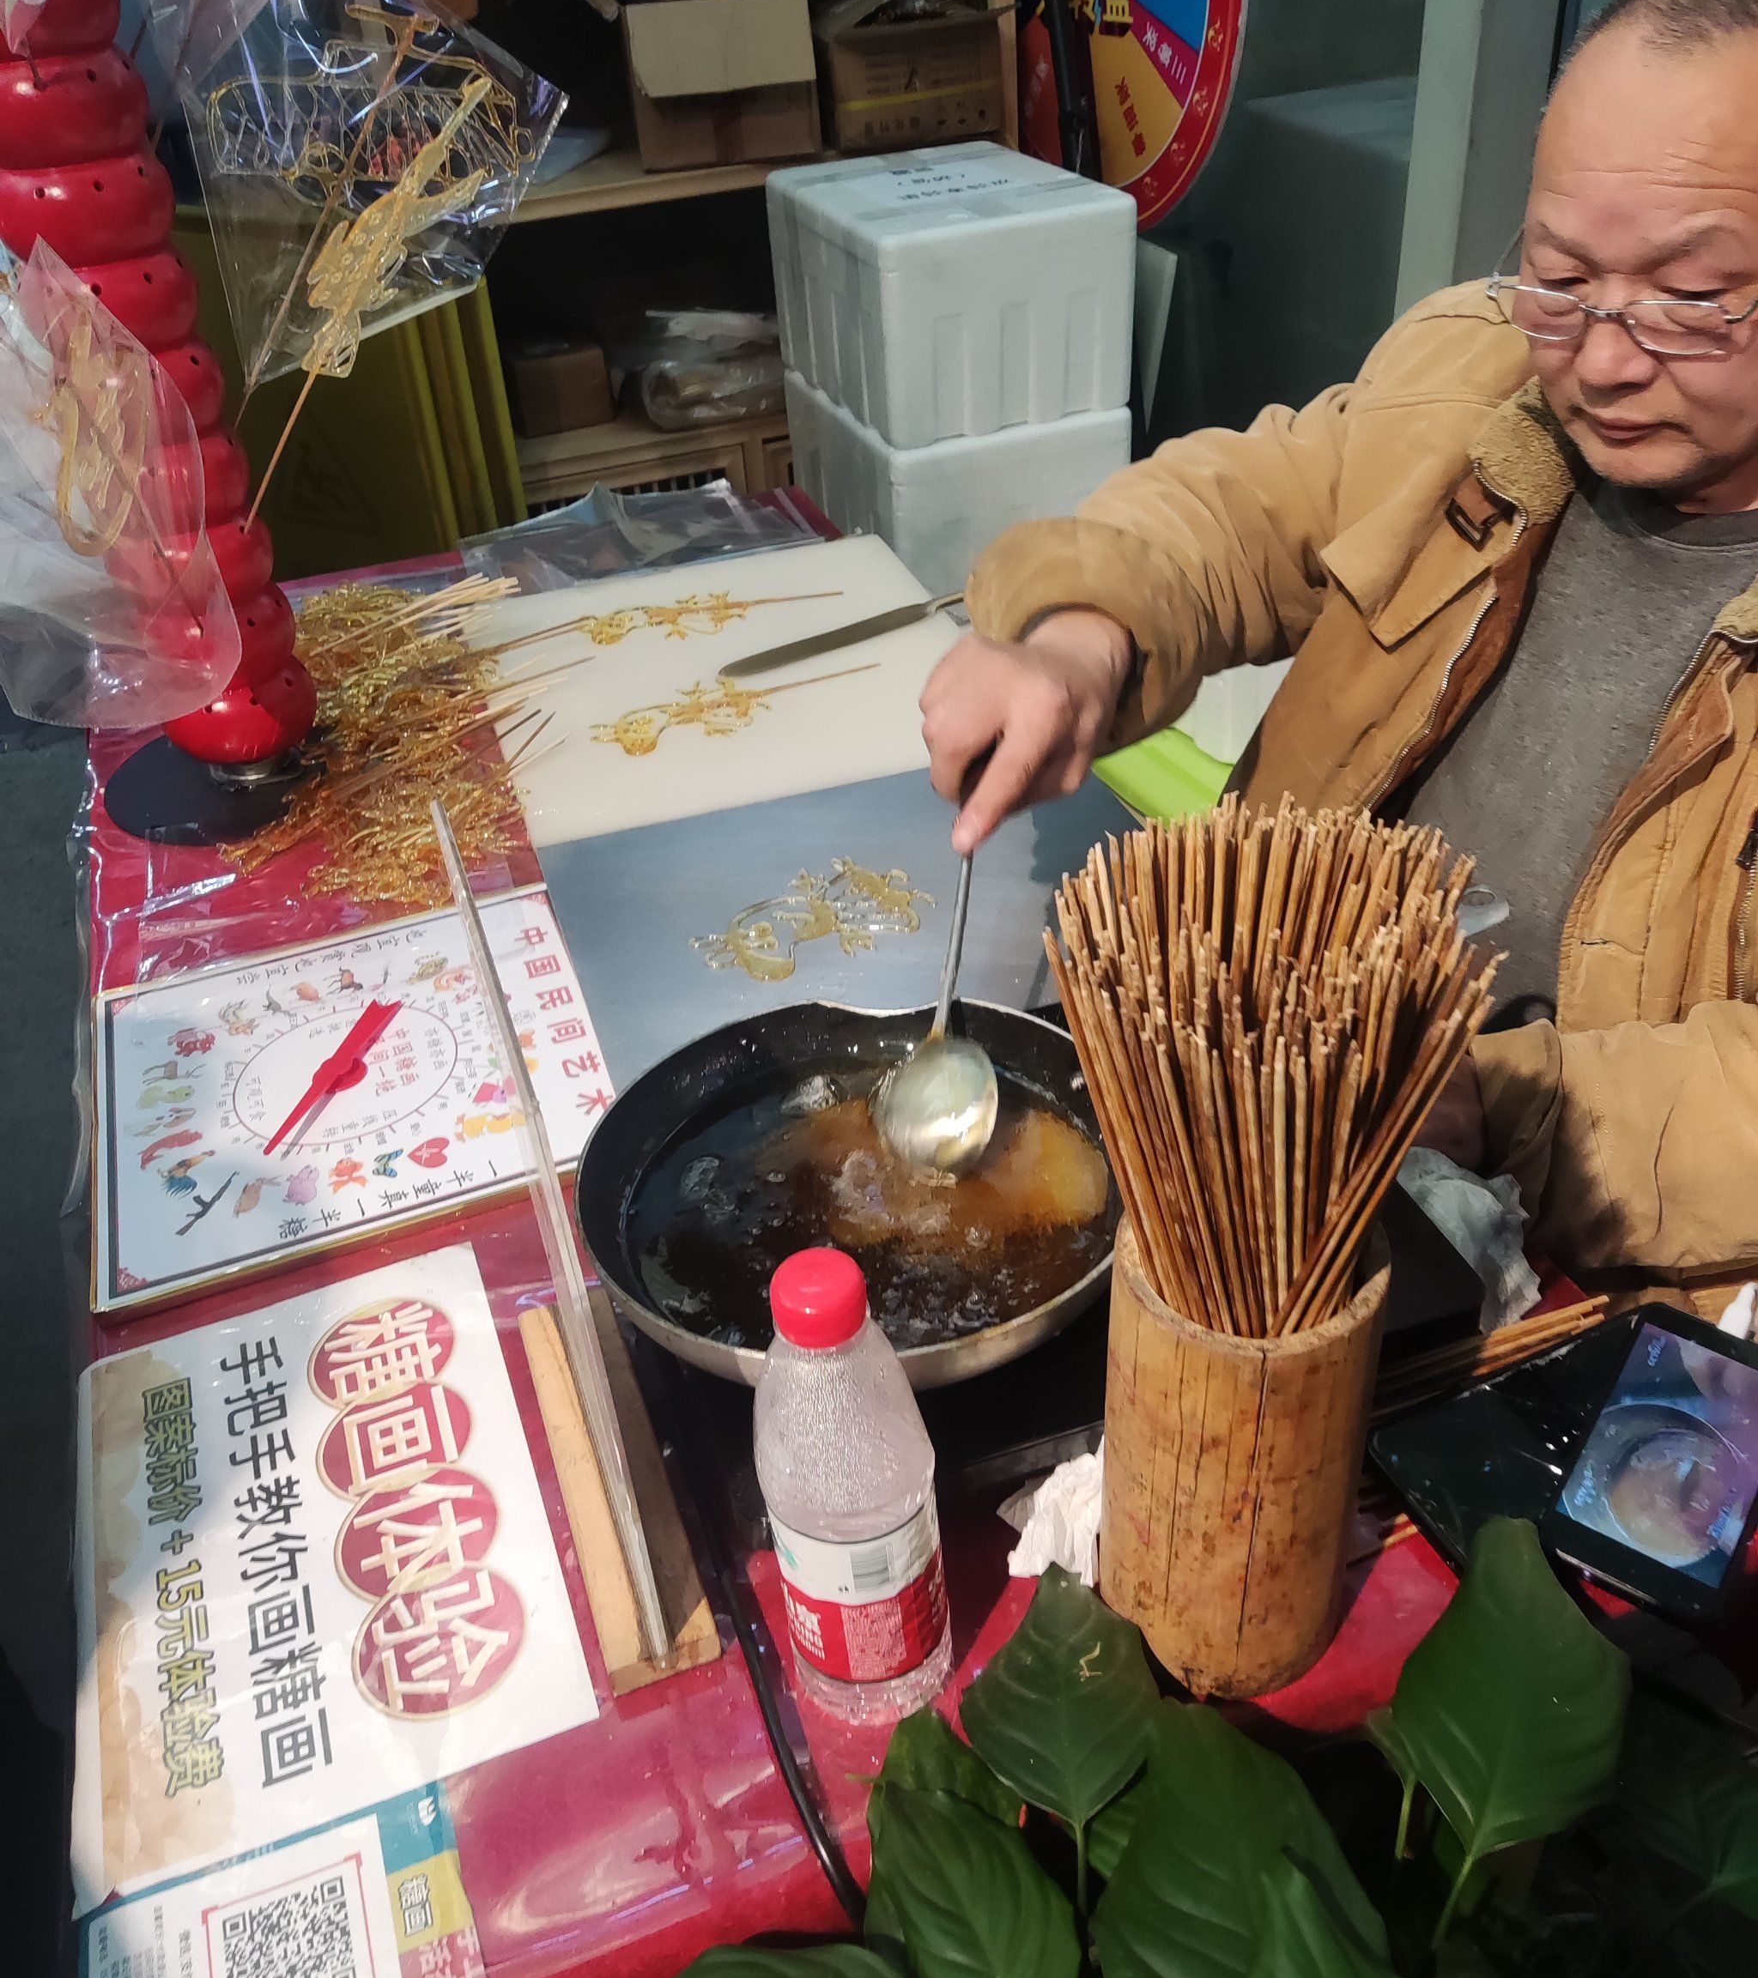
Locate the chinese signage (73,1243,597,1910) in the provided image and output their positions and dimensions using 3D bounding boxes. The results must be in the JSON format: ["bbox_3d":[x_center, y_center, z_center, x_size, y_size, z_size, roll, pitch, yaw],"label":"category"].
[{"bbox_3d":[-0.259,0.243,0.772,0.204,0.012,0.298,-16,36,-14],"label":"chinese signage"}]

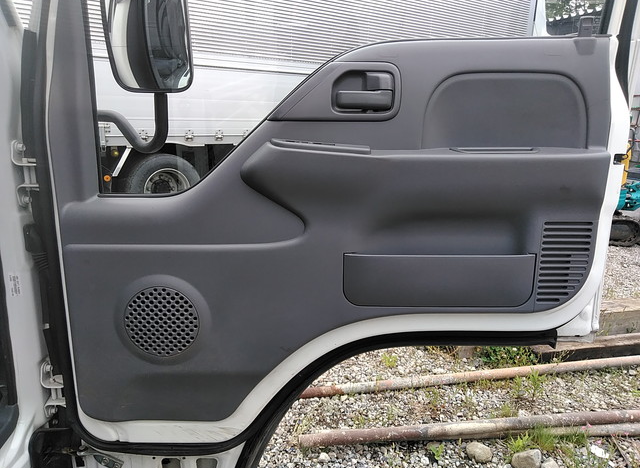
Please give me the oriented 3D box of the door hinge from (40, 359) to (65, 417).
[{"bbox_3d":[-0.579,0.334,1.085,0.045,0.120,0.050,0,11,0],"label":"door hinge"}]

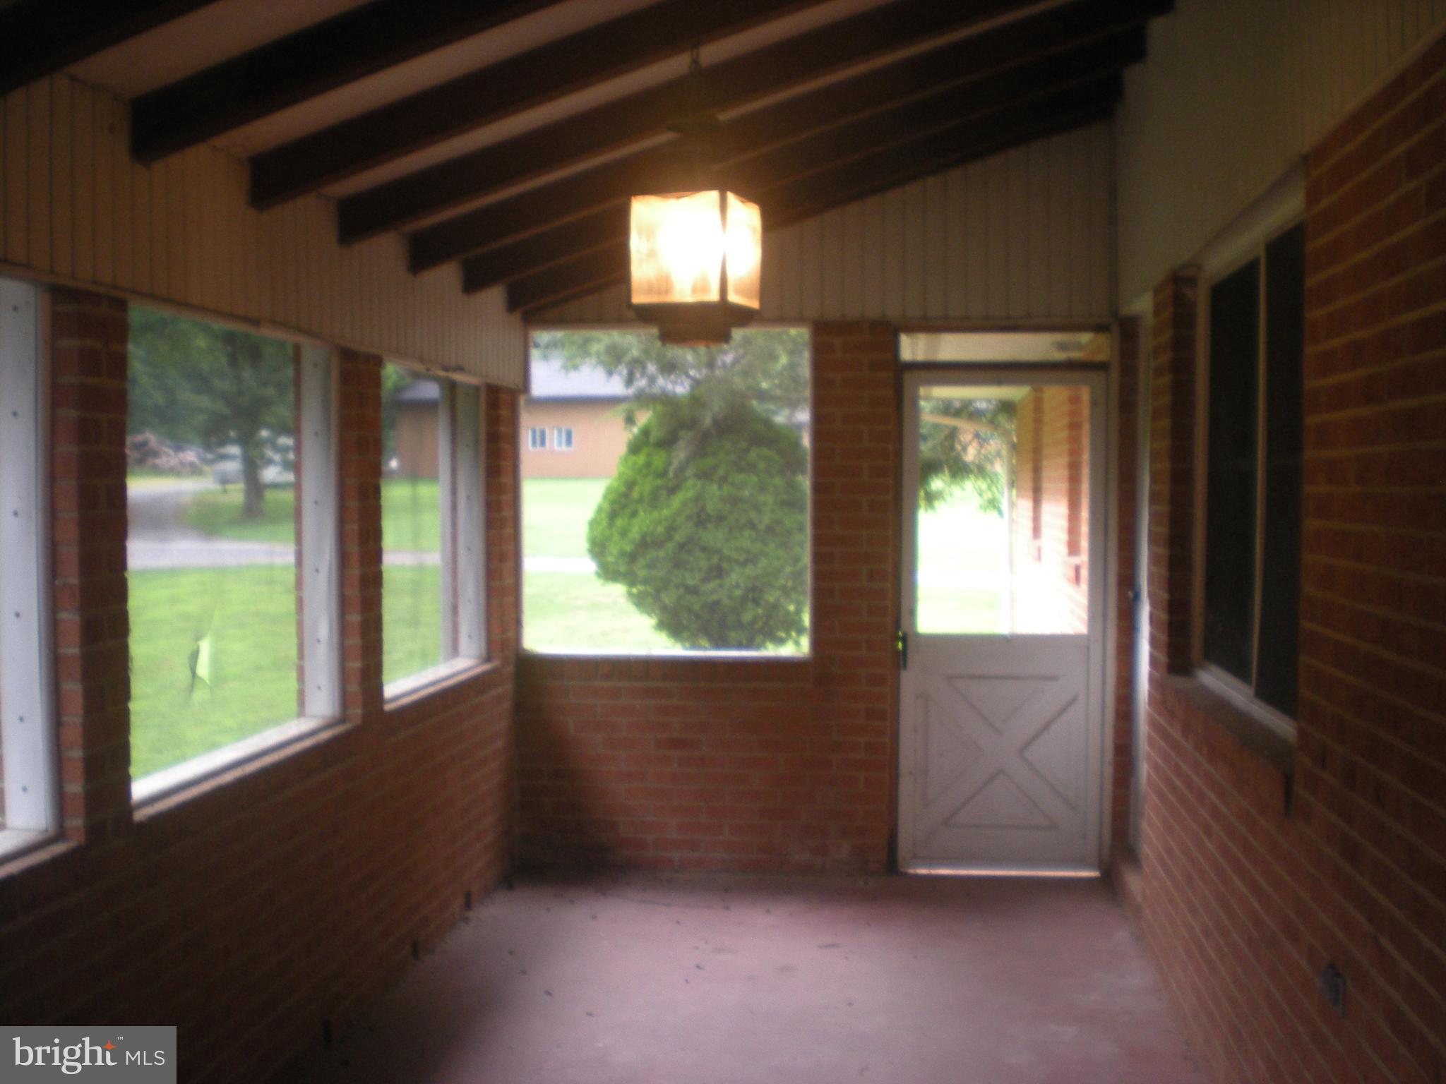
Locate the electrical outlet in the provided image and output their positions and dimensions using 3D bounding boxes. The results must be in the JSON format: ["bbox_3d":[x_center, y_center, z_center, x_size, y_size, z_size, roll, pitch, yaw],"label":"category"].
[{"bbox_3d":[1.144,0.843,2.983,0.025,0.072,0.112,0,2,7],"label":"electrical outlet"}]

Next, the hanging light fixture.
[{"bbox_3d":[-0.068,-0.843,3.871,0.250,0.727,0.250,1,2,21],"label":"hanging light fixture"}]

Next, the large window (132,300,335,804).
[{"bbox_3d":[-1.276,-0.008,4.095,0.120,1.130,1.330,0,2,7],"label":"large window"}]

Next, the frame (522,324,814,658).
[{"bbox_3d":[-0.234,-0.209,6.508,1.230,1.370,0.120,0,2,7],"label":"frame"}]

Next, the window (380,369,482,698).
[{"bbox_3d":[-1.075,-0.072,5.681,0.120,1.120,1.370,0,2,7],"label":"window"}]

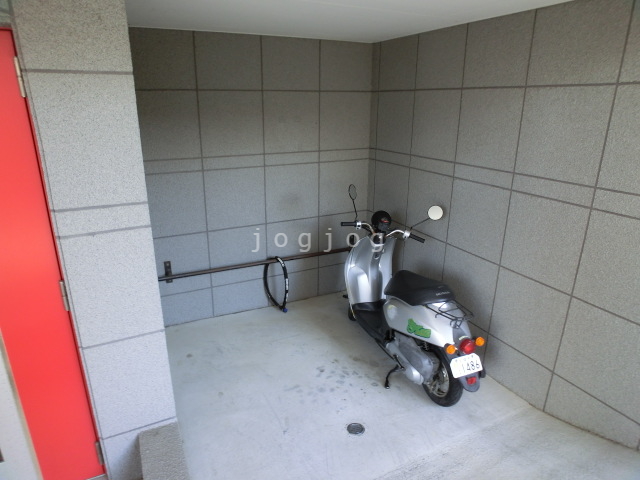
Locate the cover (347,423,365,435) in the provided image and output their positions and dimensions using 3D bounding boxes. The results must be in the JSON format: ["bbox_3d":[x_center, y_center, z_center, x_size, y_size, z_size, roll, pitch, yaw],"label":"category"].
[{"bbox_3d":[0.207,1.090,2.240,0.105,0.014,0.103,0,19,0],"label":"cover"}]

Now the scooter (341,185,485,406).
[{"bbox_3d":[0.539,0.277,2.729,0.630,1.260,1.650,-7,20,-21],"label":"scooter"}]

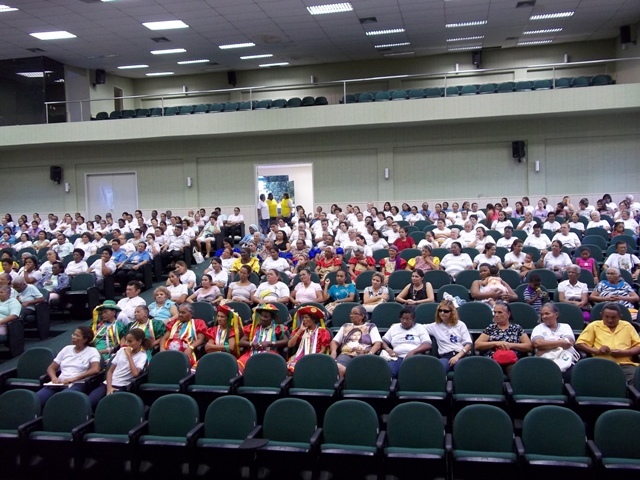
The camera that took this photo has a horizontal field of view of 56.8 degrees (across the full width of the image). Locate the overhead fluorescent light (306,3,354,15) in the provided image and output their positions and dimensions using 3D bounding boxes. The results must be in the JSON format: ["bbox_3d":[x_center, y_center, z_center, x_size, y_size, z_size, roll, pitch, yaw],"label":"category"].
[{"bbox_3d":[0.286,-6.557,16.666,1.220,0.100,0.620,-1,3,12],"label":"overhead fluorescent light"}]

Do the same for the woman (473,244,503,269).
[{"bbox_3d":[2.949,0.670,10.292,0.520,1.205,0.780,-1,3,11],"label":"woman"}]

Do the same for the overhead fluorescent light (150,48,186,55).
[{"bbox_3d":[-5.006,-6.232,19.600,1.220,0.080,0.420,-1,3,11],"label":"overhead fluorescent light"}]

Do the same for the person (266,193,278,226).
[{"bbox_3d":[-1.469,-0.685,18.632,0.320,1.600,0.480,0,3,41],"label":"person"}]

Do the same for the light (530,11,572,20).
[{"bbox_3d":[6.923,-6.698,17.691,1.220,0.100,0.600,-1,2,11],"label":"light"}]

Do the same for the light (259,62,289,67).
[{"bbox_3d":[-1.792,-6.918,23.238,1.220,0.100,0.620,-1,9,12],"label":"light"}]

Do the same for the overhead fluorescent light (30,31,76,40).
[{"bbox_3d":[-8.136,-6.280,18.110,1.220,0.100,0.620,-1,3,12],"label":"overhead fluorescent light"}]

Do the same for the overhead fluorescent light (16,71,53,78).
[{"bbox_3d":[-10.854,-6.327,22.528,1.220,0.100,0.620,-1,3,12],"label":"overhead fluorescent light"}]

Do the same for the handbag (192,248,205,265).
[{"bbox_3d":[-3.220,0.428,15.577,0.300,0.400,0.140,-2,3,-8],"label":"handbag"}]

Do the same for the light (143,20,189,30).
[{"bbox_3d":[-4.581,-6.395,17.618,1.220,0.070,0.600,-1,3,12],"label":"light"}]

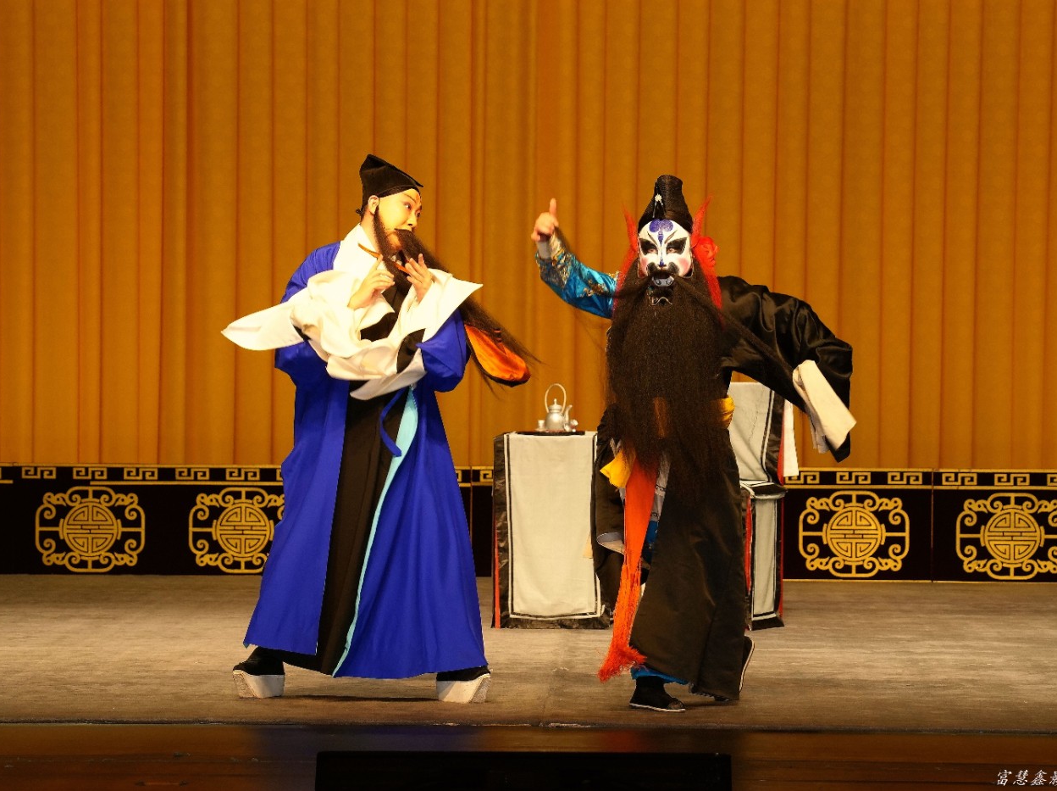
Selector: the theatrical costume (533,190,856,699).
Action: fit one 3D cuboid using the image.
[{"bbox_3d":[0.533,0.152,10.300,1.030,1.710,0.600,0,2,-3],"label":"theatrical costume"}]

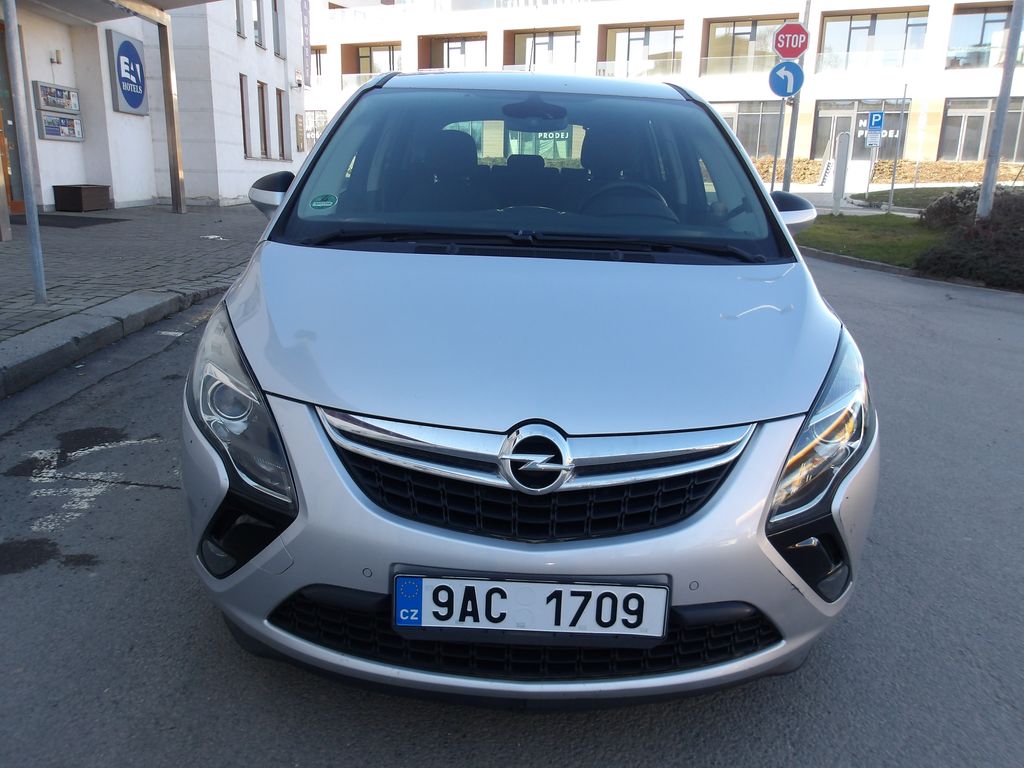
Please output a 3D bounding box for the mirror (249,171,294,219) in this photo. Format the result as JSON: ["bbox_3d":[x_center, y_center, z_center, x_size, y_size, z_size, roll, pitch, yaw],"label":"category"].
[{"bbox_3d":[-0.850,-0.697,2.959,0.250,0.190,0.170,2,14,1],"label":"mirror"}]

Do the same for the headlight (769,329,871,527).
[{"bbox_3d":[0.720,0.077,1.887,0.365,0.380,0.540,2,14,1],"label":"headlight"}]

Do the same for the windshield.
[{"bbox_3d":[0.067,-0.739,2.618,1.550,0.170,1.090,2,46,1],"label":"windshield"}]

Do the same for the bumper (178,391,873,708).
[{"bbox_3d":[0.037,0.308,1.831,1.800,0.590,0.630,2,14,1],"label":"bumper"}]

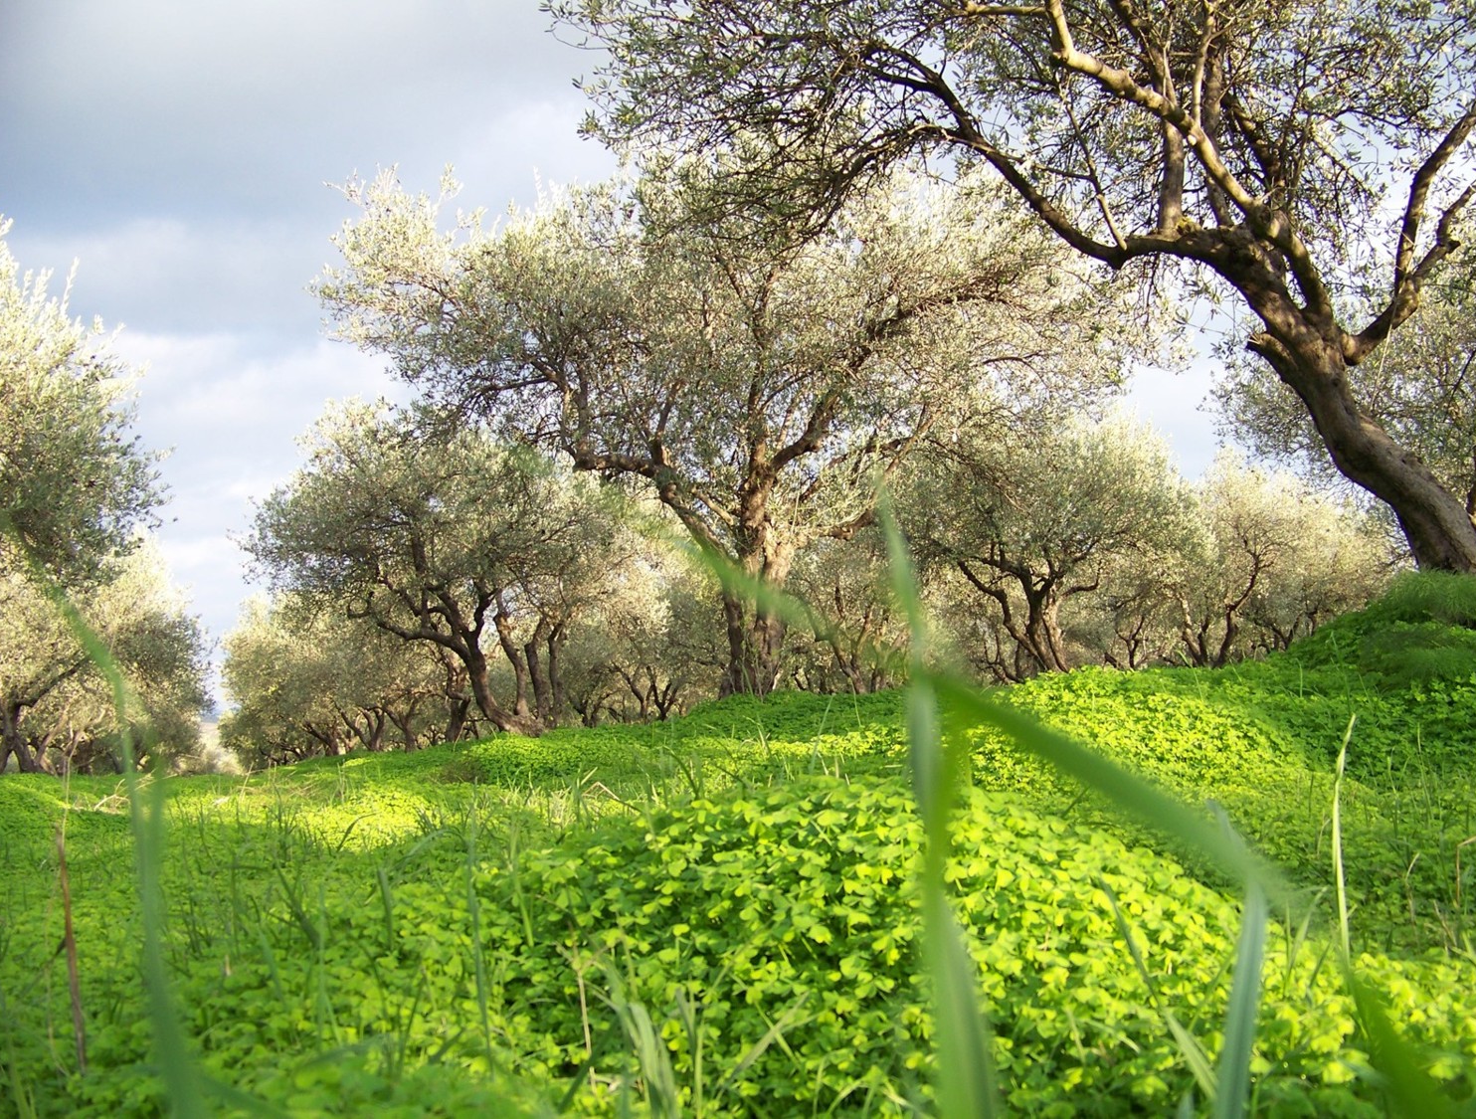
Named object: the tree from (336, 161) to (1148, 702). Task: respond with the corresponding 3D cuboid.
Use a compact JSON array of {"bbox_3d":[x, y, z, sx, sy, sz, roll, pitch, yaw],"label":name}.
[{"bbox_3d":[-0.130,-1.200,14.400,7.300,4.900,6.300,-1,-6,0],"label":"tree"}]

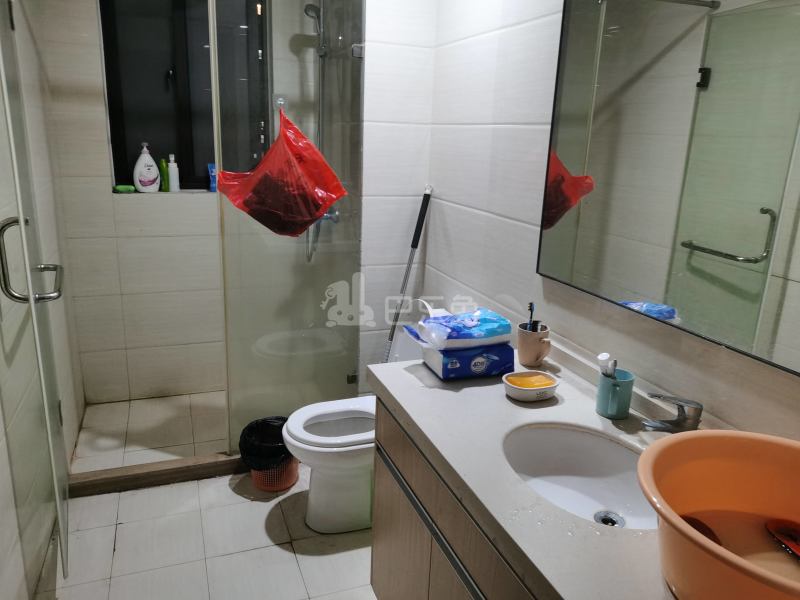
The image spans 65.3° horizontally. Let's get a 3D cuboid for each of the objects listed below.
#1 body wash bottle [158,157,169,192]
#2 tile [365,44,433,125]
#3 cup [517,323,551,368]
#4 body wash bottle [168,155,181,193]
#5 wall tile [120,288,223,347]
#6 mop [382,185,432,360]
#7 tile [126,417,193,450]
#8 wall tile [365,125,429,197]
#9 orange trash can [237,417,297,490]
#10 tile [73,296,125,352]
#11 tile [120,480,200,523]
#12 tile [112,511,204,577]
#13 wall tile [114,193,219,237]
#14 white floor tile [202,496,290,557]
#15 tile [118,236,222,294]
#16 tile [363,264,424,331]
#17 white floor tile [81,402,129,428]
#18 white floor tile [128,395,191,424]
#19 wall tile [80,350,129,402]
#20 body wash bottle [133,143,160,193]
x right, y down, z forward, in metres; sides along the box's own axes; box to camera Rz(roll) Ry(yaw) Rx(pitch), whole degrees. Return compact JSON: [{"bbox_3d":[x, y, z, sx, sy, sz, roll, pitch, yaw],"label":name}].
[{"bbox_3d":[-1.208,-0.639,3.206,0.046,0.168,0.038,-6,17,-28],"label":"body wash bottle"},{"bbox_3d":[-0.005,-0.878,2.546,0.300,0.300,0.010,-4,16,-20],"label":"tile"},{"bbox_3d":[0.383,0.132,1.756,0.087,0.105,0.115,-6,17,-28],"label":"cup"},{"bbox_3d":[-1.159,-0.650,3.199,0.054,0.189,0.045,-4,16,-20],"label":"body wash bottle"},{"bbox_3d":[-1.172,0.099,3.372,0.585,0.300,0.012,-4,16,-20],"label":"wall tile"},{"bbox_3d":[-0.022,0.124,2.734,0.130,1.276,0.130,10,8,-23],"label":"mop"},{"bbox_3d":[-1.162,0.653,3.023,0.300,0.010,0.300,-4,16,-20],"label":"tile"},{"bbox_3d":[-0.018,-0.586,2.612,0.299,0.300,0.012,-4,16,-20],"label":"wall tile"},{"bbox_3d":[-0.531,0.659,2.635,0.255,0.231,0.255,2,15,0],"label":"orange trash can"},{"bbox_3d":[-1.546,0.123,3.231,0.217,0.300,0.010,-4,16,-20],"label":"tile"},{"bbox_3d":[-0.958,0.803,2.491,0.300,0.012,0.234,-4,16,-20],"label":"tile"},{"bbox_3d":[-0.867,0.876,2.253,0.300,0.010,0.300,-4,16,-20],"label":"tile"},{"bbox_3d":[-1.165,-0.442,3.217,0.560,0.222,0.010,-4,16,-20],"label":"wall tile"},{"bbox_3d":[-0.585,0.855,2.352,0.300,0.012,0.300,-4,16,-20],"label":"white floor tile"},{"bbox_3d":[-1.162,-0.190,3.292,0.585,0.300,0.012,-4,16,-20],"label":"tile"},{"bbox_3d":[-0.030,-0.012,2.770,0.293,0.300,0.010,-4,16,-20],"label":"tile"},{"bbox_3d":[-1.509,0.598,3.214,0.216,0.012,0.297,-4,16,-20],"label":"white floor tile"},{"bbox_3d":[-1.265,0.577,3.294,0.300,0.010,0.300,-4,16,-20],"label":"white floor tile"},{"bbox_3d":[-1.558,0.412,3.315,0.215,0.300,0.012,-4,16,-20],"label":"wall tile"},{"bbox_3d":[-1.283,-0.671,3.168,0.127,0.245,0.077,-6,17,-28],"label":"body wash bottle"}]

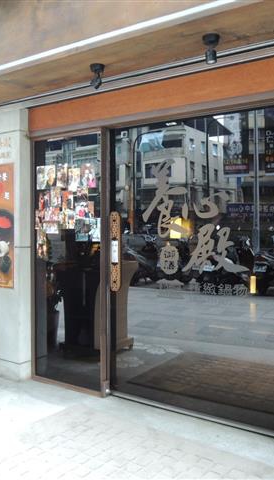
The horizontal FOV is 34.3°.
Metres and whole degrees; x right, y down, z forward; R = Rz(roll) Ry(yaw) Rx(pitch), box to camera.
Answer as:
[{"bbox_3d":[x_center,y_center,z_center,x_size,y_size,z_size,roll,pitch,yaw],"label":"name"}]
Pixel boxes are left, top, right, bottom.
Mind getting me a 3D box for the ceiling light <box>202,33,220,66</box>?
[{"bbox_3d":[0.466,-1.195,2.799,0.110,0.165,0.110,0,1,0],"label":"ceiling light"}]

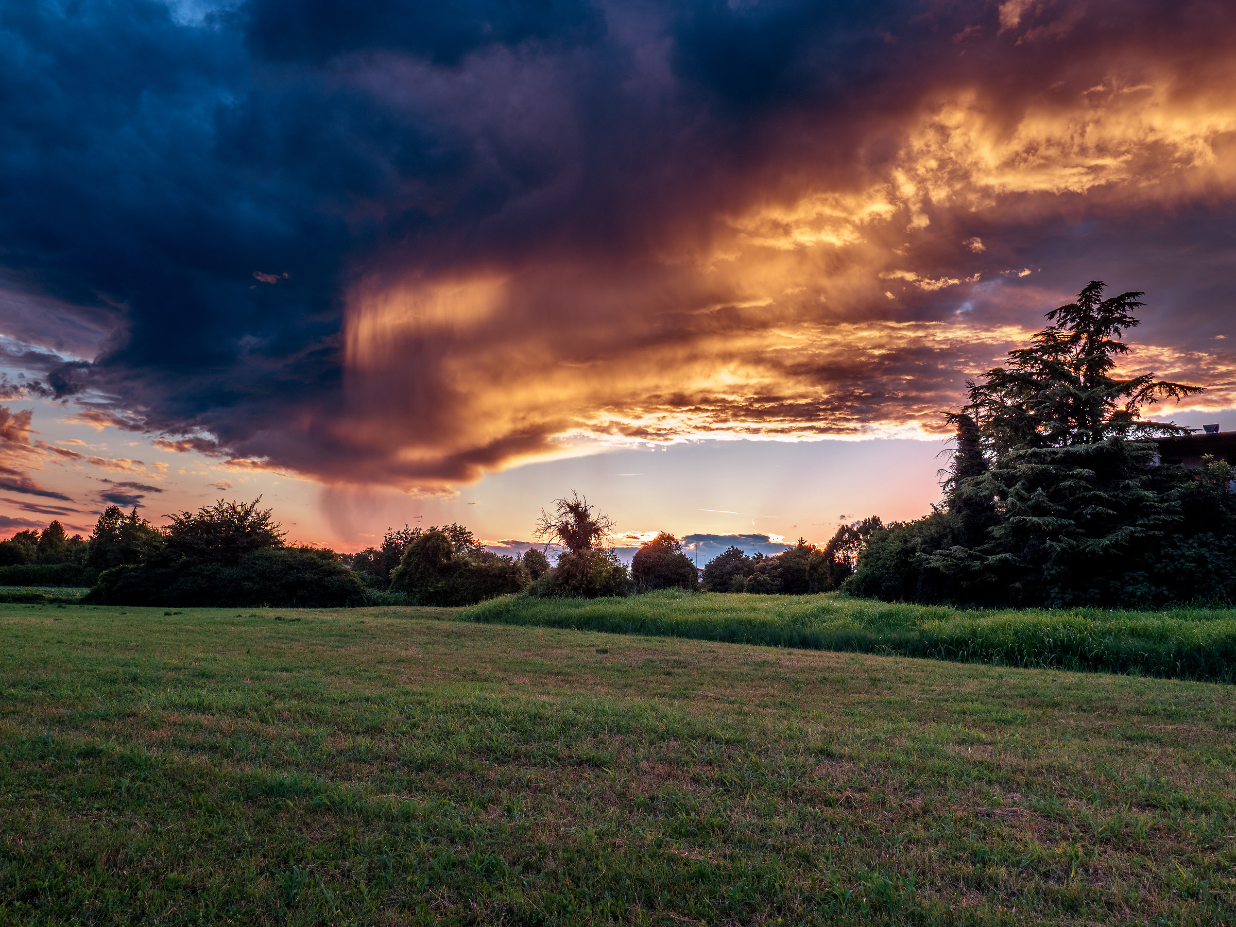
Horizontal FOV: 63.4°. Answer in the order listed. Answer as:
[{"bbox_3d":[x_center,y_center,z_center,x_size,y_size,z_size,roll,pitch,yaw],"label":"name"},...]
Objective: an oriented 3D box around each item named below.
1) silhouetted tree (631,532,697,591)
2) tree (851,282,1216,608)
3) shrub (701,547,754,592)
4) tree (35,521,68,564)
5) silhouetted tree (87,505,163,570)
[{"bbox_3d":[2.610,5.810,57.000,3.740,3.740,3.700,0,-6,0],"label":"silhouetted tree"},{"bbox_3d":[12.890,-0.280,31.000,11.320,10.660,9.500,0,-6,0],"label":"tree"},{"bbox_3d":[8.990,8.710,82.000,4.280,3.880,4.200,0,-6,0],"label":"shrub"},{"bbox_3d":[-72.510,11.560,128.000,4.200,8.410,4.300,0,-6,0],"label":"tree"},{"bbox_3d":[-51.720,8.770,105.000,8.010,8.720,7.500,0,-6,0],"label":"silhouetted tree"}]

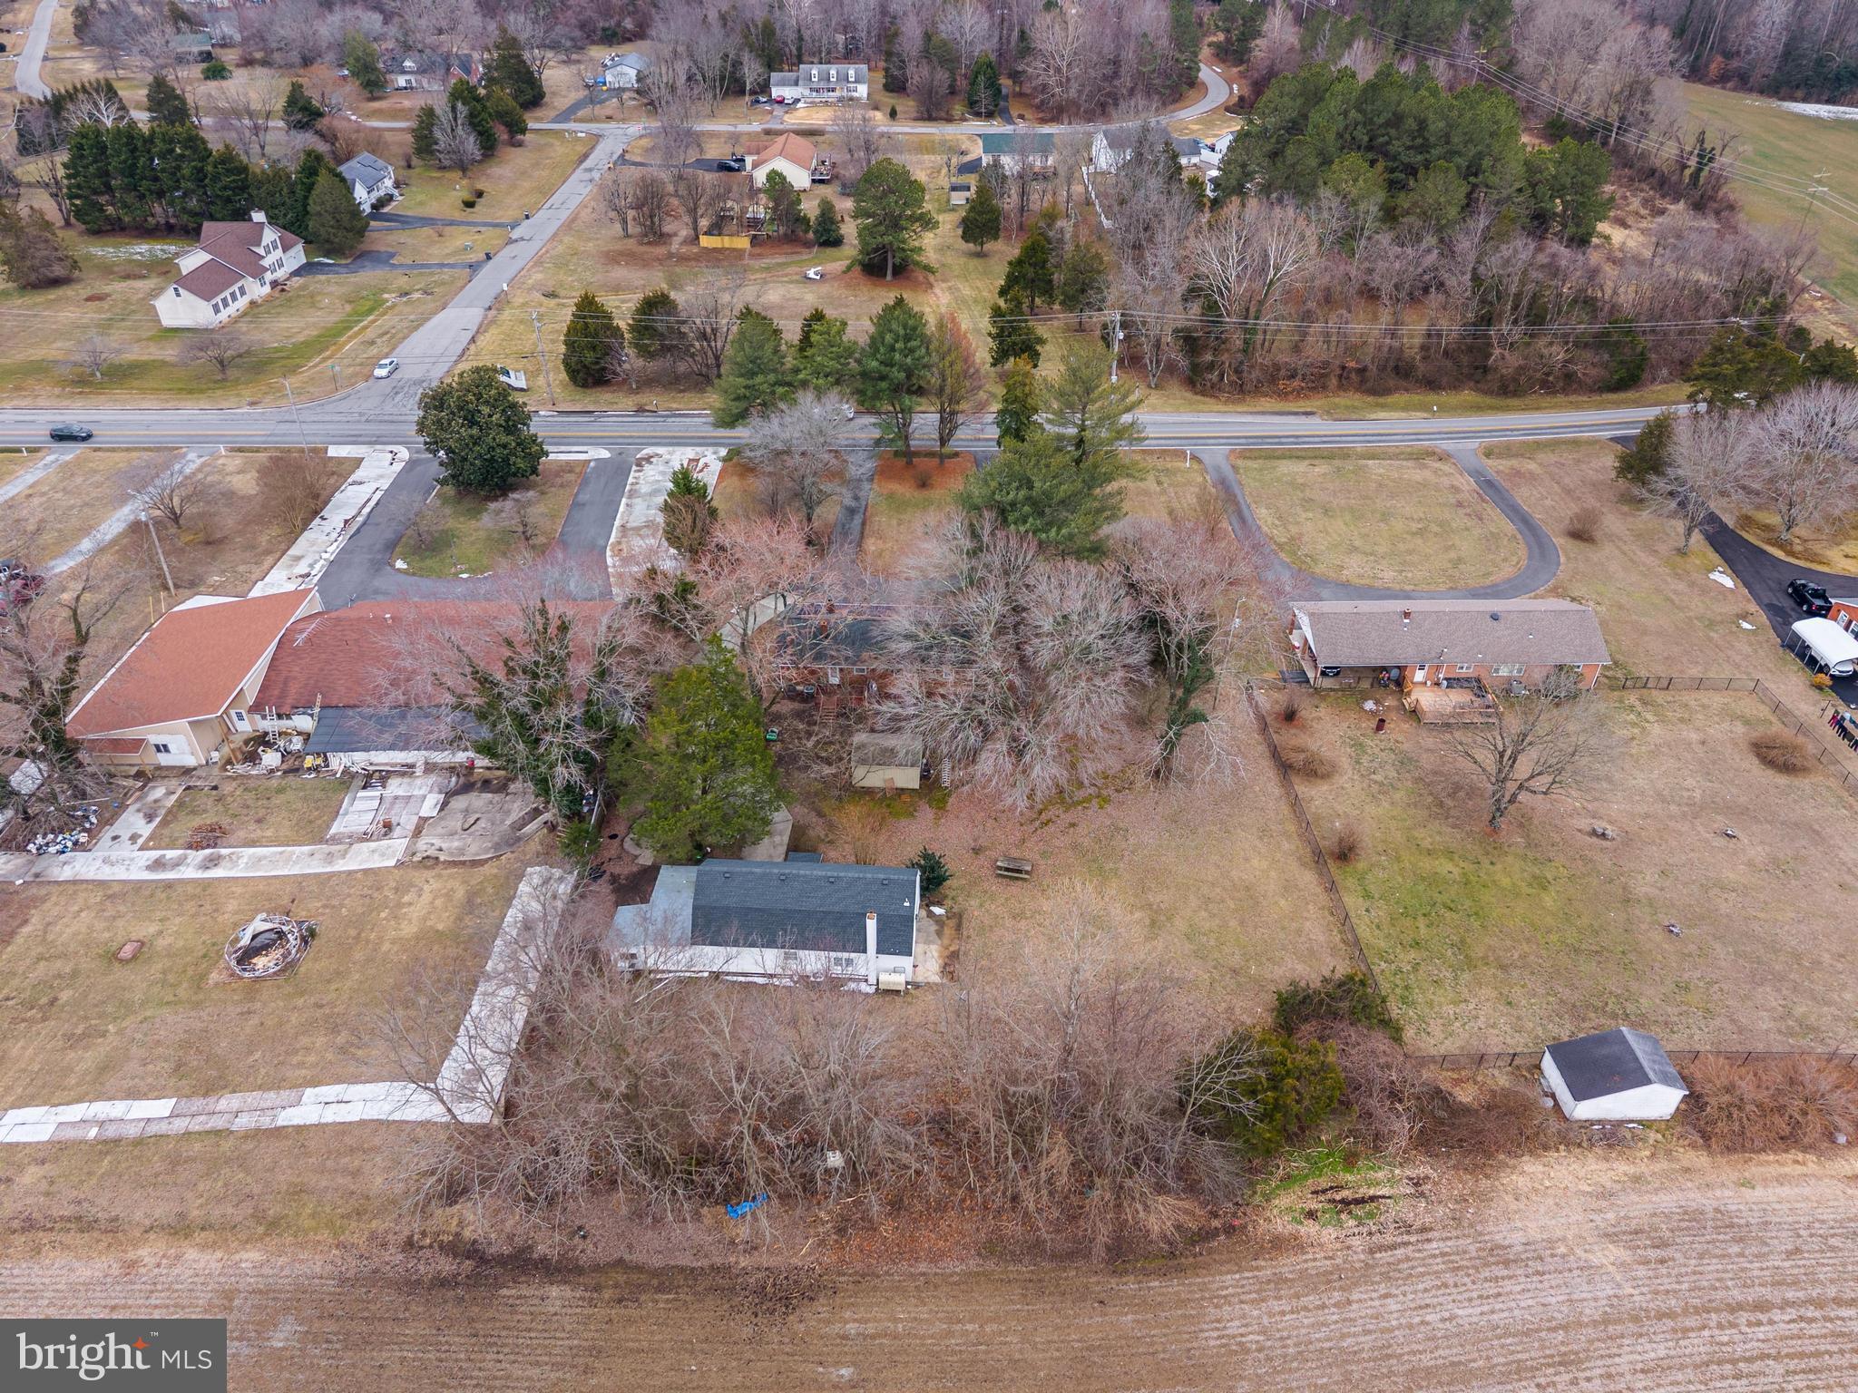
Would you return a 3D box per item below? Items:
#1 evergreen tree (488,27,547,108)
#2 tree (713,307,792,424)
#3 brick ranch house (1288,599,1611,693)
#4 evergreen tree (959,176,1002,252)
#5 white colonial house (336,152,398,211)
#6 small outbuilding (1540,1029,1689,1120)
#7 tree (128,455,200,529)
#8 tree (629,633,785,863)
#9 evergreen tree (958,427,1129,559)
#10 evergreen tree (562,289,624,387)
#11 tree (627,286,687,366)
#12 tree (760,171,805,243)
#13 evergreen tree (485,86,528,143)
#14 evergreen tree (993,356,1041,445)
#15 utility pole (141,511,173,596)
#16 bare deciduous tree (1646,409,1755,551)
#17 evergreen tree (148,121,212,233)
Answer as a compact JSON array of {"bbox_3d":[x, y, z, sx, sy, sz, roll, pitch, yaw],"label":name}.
[{"bbox_3d":[-85.320,-129.067,265.124,11.000,15.000,11.000,0,35,0],"label":"evergreen tree"},{"bbox_3d":[-18.600,-31.829,133.440,8.000,15.300,8.000,0,35,0],"label":"tree"},{"bbox_3d":[41.340,-4.895,104.077,23.200,4.700,9.700,0,33,-1],"label":"brick ranch house"},{"bbox_3d":[7.590,-70.370,188.030,6.410,10.700,6.410,0,37,0],"label":"evergreen tree"},{"bbox_3d":[-103.200,-92.240,231.500,9.600,7.100,13.500,0,36,0],"label":"white colonial house"},{"bbox_3d":[36.550,20.150,68.756,5.400,2.900,3.900,0,35,0],"label":"small outbuilding"},{"bbox_3d":[-78.200,-20.690,132.430,6.900,7.800,6.900,0,36,0],"label":"tree"},{"bbox_3d":[-14.600,3.092,82.453,9.600,15.500,9.600,0,35,0],"label":"tree"},{"bbox_3d":[9.577,-16.661,107.820,13.600,12.500,13.600,0,33,0],"label":"evergreen tree"},{"bbox_3d":[-39.290,-41.580,149.030,7.150,11.150,7.150,0,37,0],"label":"evergreen tree"},{"bbox_3d":[-31.836,-42.742,150.828,6.800,9.400,6.800,0,33,0],"label":"tree"},{"bbox_3d":[-24.411,-82.096,214.987,7.025,11.234,7.025,0,33,0],"label":"tree"},{"bbox_3d":[-93.967,-129.907,287.120,8.735,11.187,8.735,0,33,0],"label":"evergreen tree"},{"bbox_3d":[9.300,-29.826,133.968,4.600,11.400,4.600,0,35,0],"label":"evergreen tree"},{"bbox_3d":[-67.280,-12.420,112.200,0.600,8.400,0.500,0,37,0],"label":"utility pole"},{"bbox_3d":[75.400,-20.760,126.570,9.600,14.800,9.600,0,36,0],"label":"bare deciduous tree"},{"bbox_3d":[-127.159,-88.075,217.889,9.329,16.702,9.329,0,33,0],"label":"evergreen tree"}]

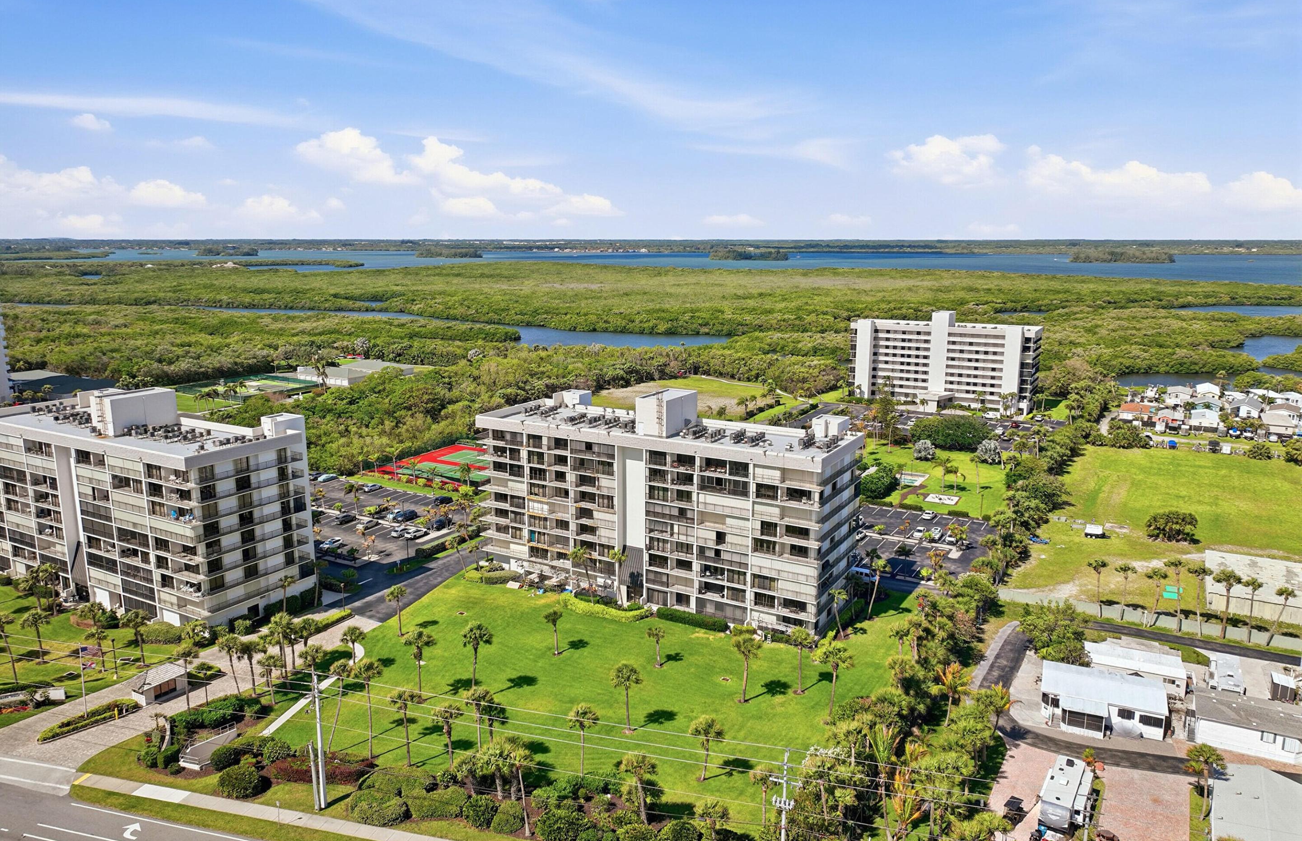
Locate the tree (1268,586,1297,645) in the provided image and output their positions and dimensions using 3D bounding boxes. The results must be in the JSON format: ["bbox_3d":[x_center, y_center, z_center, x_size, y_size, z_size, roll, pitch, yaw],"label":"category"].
[{"bbox_3d":[84.521,26.238,120.902,2.464,8.414,2.222,0,12,0],"label":"tree"}]

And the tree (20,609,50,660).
[{"bbox_3d":[-79.102,27.779,116.364,3.244,7.149,3.244,0,12,0],"label":"tree"}]

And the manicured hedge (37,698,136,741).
[{"bbox_3d":[-64.055,33.774,102.827,10.000,0.850,2.680,-11,16,-43],"label":"manicured hedge"}]

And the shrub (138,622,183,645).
[{"bbox_3d":[-66.745,28.944,123.350,6.209,2.080,4.222,3,12,16],"label":"shrub"}]

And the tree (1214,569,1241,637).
[{"bbox_3d":[77.953,25.027,122.897,3.254,9.985,3.254,0,12,0],"label":"tree"}]

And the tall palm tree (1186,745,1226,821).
[{"bbox_3d":[51.583,33.965,84.433,3.144,7.792,3.144,0,12,0],"label":"tall palm tree"}]

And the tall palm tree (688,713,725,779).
[{"bbox_3d":[5.763,33.783,92.993,3.700,7.280,3.700,0,11,0],"label":"tall palm tree"}]

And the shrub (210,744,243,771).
[{"bbox_3d":[-44.070,34.922,93.632,2.974,2.217,2.974,0,12,0],"label":"shrub"}]

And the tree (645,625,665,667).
[{"bbox_3d":[0.646,28.896,115.143,2.199,5.414,2.199,0,12,0],"label":"tree"}]

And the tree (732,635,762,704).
[{"bbox_3d":[11.129,29.029,105.232,3.300,8.350,3.100,0,11,0],"label":"tree"}]

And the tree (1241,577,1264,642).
[{"bbox_3d":[79.993,25.458,120.737,3.000,9.200,2.900,0,11,0],"label":"tree"}]

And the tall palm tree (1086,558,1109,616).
[{"bbox_3d":[63.567,23.955,128.920,3.000,8.900,2.900,0,11,0],"label":"tall palm tree"}]

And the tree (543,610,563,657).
[{"bbox_3d":[-12.492,27.639,117.773,2.400,6.100,2.300,0,11,0],"label":"tree"}]

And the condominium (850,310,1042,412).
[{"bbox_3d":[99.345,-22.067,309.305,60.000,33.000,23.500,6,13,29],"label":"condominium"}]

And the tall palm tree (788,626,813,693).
[{"bbox_3d":[17.941,28.757,108.123,2.784,8.506,2.784,0,12,0],"label":"tall palm tree"}]

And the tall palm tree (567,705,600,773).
[{"bbox_3d":[-6.942,33.165,93.129,3.340,8.410,3.340,0,11,0],"label":"tall palm tree"}]

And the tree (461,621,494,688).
[{"bbox_3d":[-20.094,28.268,104.837,3.400,10.000,3.200,0,11,0],"label":"tree"}]

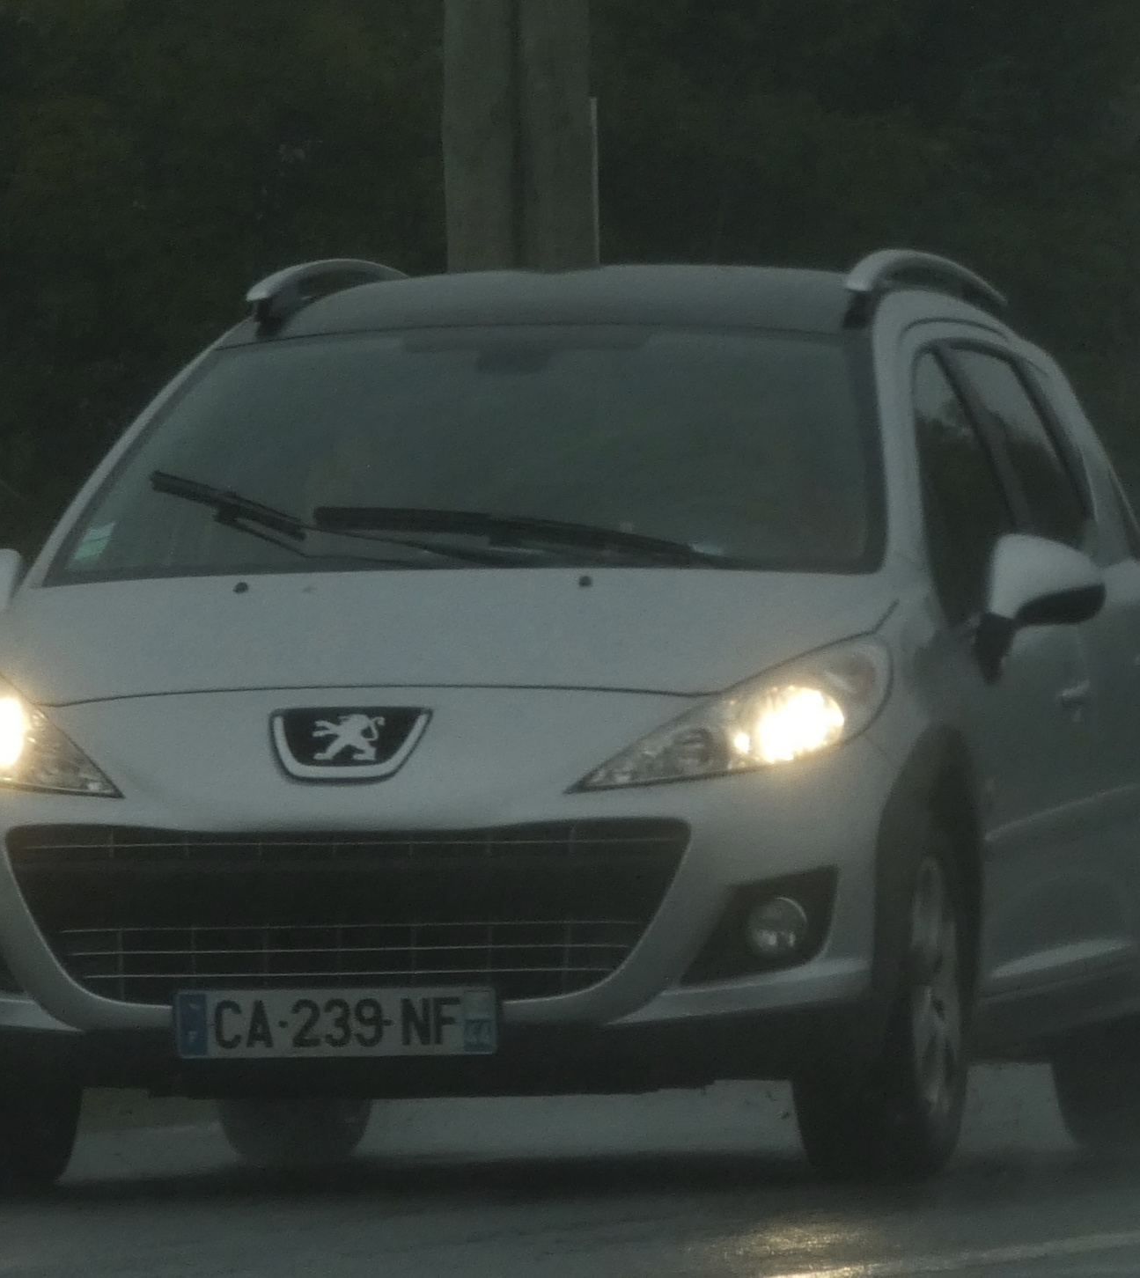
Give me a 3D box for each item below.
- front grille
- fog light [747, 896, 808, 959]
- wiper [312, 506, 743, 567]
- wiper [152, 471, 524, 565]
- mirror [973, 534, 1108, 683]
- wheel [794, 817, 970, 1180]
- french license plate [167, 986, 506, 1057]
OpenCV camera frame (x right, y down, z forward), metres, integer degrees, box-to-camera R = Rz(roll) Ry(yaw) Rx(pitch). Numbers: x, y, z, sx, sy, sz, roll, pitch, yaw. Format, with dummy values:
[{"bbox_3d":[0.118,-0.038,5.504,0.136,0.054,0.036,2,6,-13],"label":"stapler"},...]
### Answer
[{"bbox_3d":[-0.358,0.434,23.436,1.085,0.298,0.150,-1,-1,11],"label":"front grille"},{"bbox_3d":[0.336,0.460,23.489,0.105,0.105,0.075,-1,-1,11],"label":"fog light"},{"bbox_3d":[-0.070,-0.166,24.272,0.720,0.075,0.100,6,1,12],"label":"wiper"},{"bbox_3d":[-0.391,-0.189,24.413,0.750,0.090,0.120,13,8,38],"label":"wiper"},{"bbox_3d":[0.788,-0.059,24.690,0.215,0.240,0.165,-1,-1,11],"label":"mirror"},{"bbox_3d":[0.504,0.571,24.021,0.205,0.615,0.615,-1,-1,11],"label":"wheel"},{"bbox_3d":[-0.368,0.608,23.361,0.522,0.113,0.020,-1,-1,11],"label":"french license plate"}]

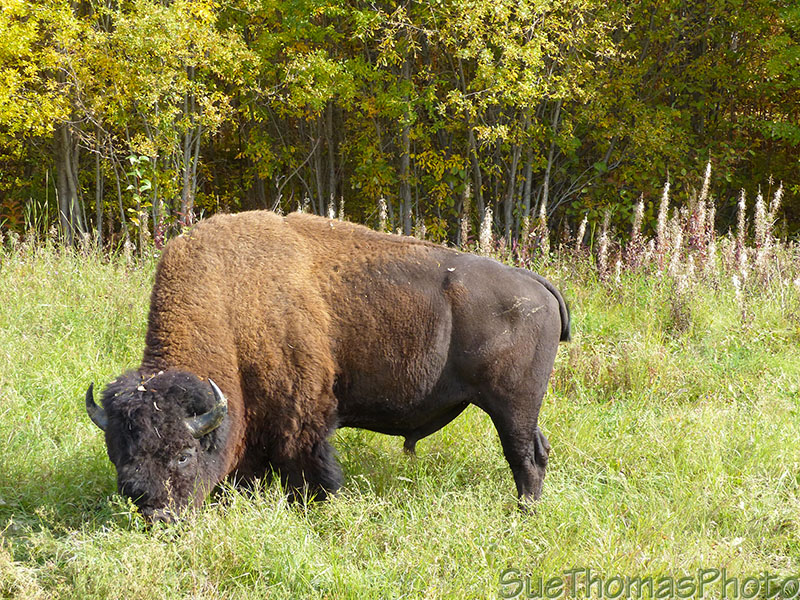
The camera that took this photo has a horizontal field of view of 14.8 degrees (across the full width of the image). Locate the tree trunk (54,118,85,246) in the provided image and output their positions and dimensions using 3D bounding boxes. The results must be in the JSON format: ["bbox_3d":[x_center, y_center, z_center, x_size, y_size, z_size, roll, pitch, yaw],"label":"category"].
[{"bbox_3d":[-3.441,-1.223,32.000,0.300,1.320,0.260,0,5,0],"label":"tree trunk"}]

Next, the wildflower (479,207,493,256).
[{"bbox_3d":[0.793,-0.635,28.500,0.130,0.470,0.130,0,5,0],"label":"wildflower"}]

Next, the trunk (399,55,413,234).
[{"bbox_3d":[0.058,-1.623,32.500,0.130,1.900,0.130,0,5,0],"label":"trunk"}]

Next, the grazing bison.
[{"bbox_3d":[-0.402,0.357,17.300,2.750,1.760,1.000,-2,5,-23],"label":"grazing bison"}]

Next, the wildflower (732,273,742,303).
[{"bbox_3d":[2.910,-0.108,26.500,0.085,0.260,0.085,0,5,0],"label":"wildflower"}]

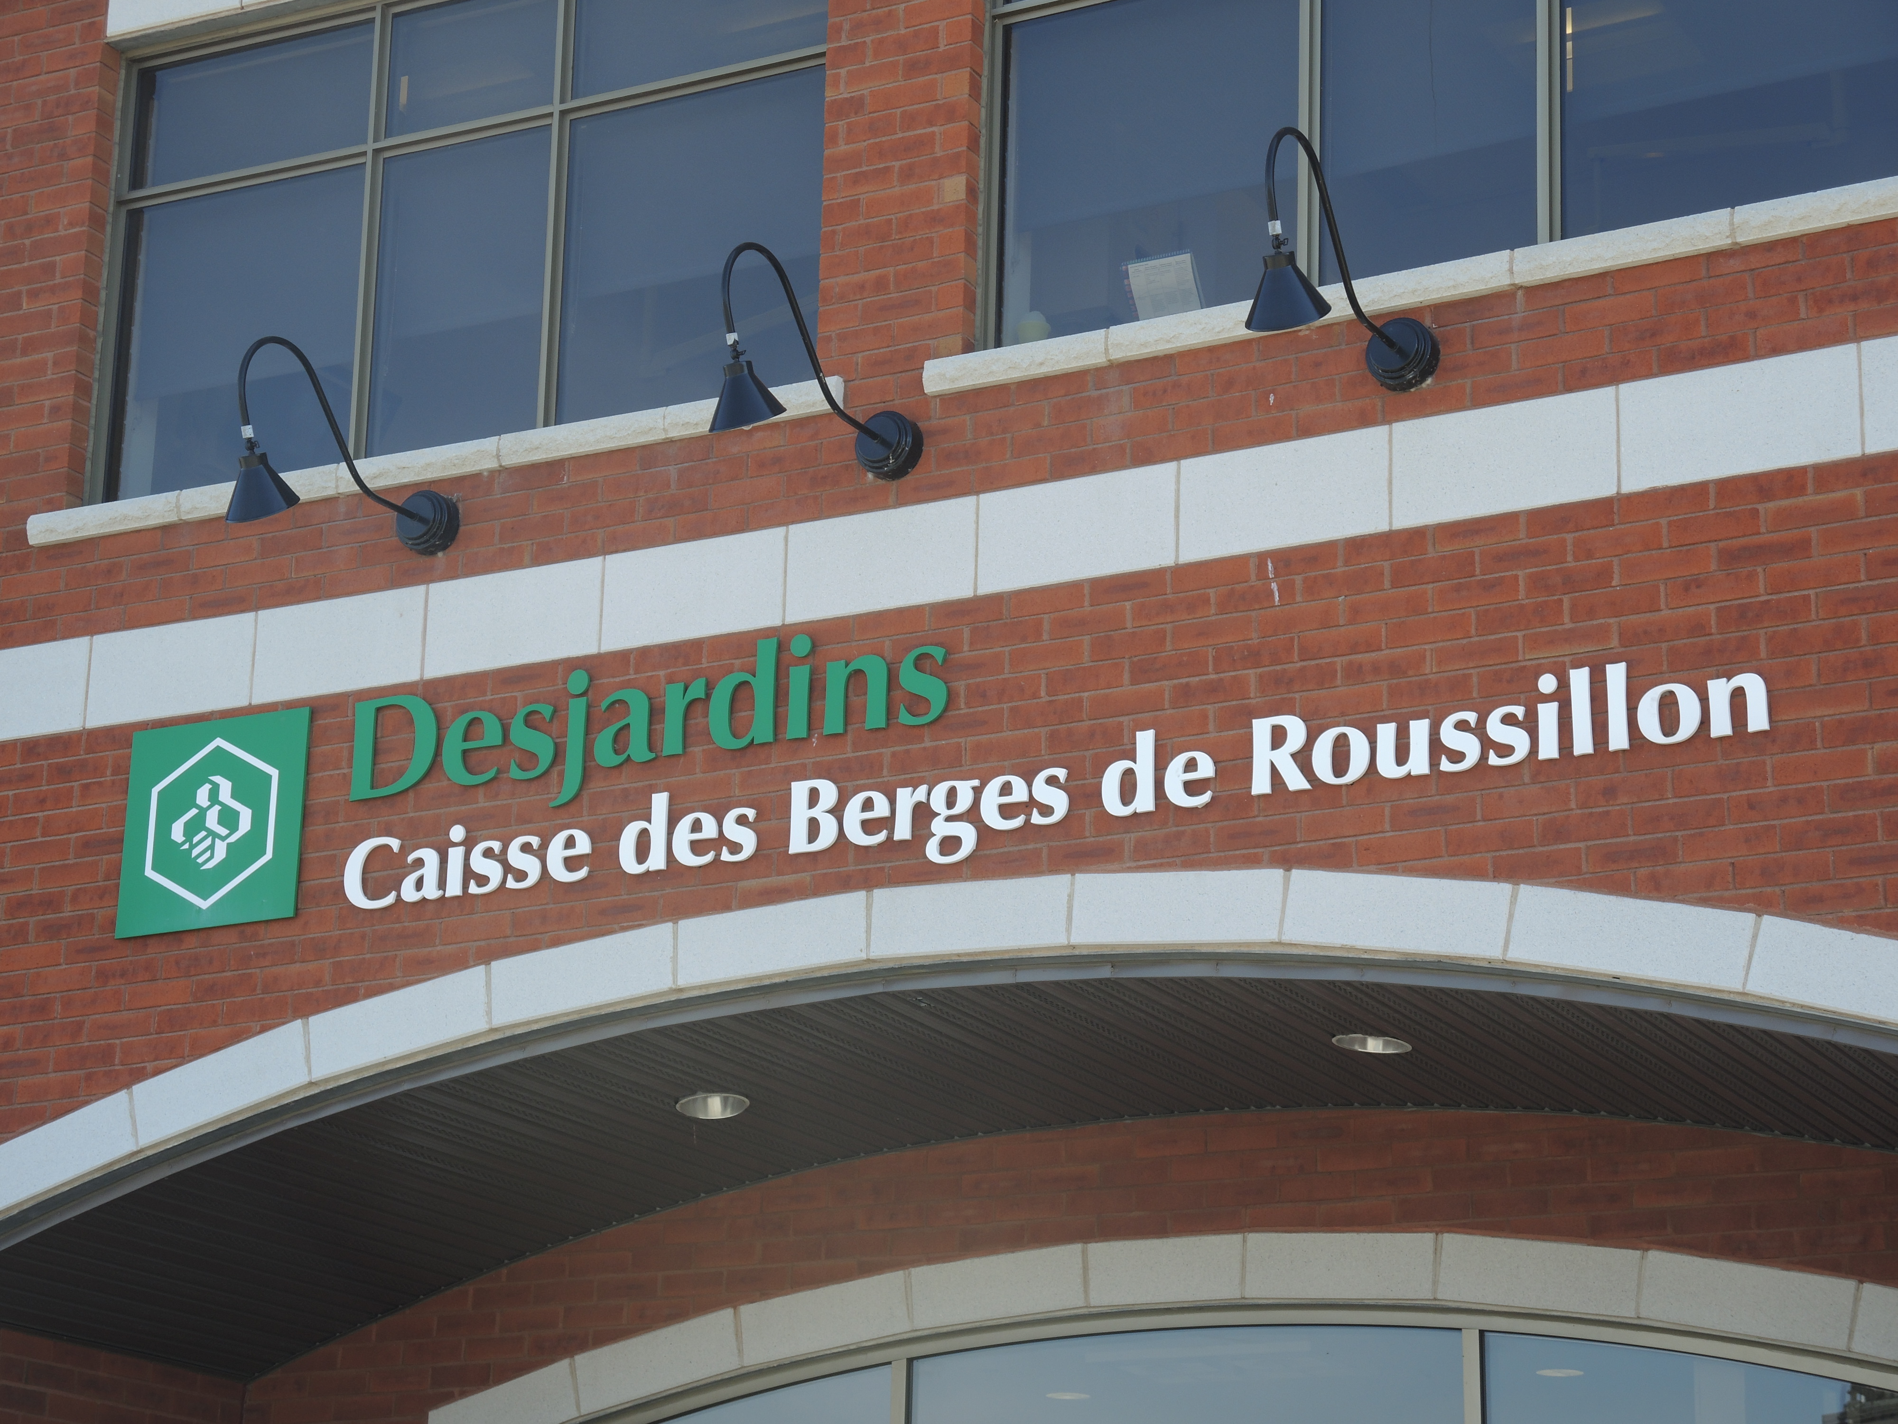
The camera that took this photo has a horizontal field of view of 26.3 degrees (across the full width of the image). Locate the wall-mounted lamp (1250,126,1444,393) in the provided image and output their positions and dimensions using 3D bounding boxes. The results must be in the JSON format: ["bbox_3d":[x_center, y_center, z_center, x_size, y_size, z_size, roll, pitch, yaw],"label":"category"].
[{"bbox_3d":[0.980,-1.083,10.177,0.211,0.550,0.924,-8,-20,26],"label":"wall-mounted lamp"}]

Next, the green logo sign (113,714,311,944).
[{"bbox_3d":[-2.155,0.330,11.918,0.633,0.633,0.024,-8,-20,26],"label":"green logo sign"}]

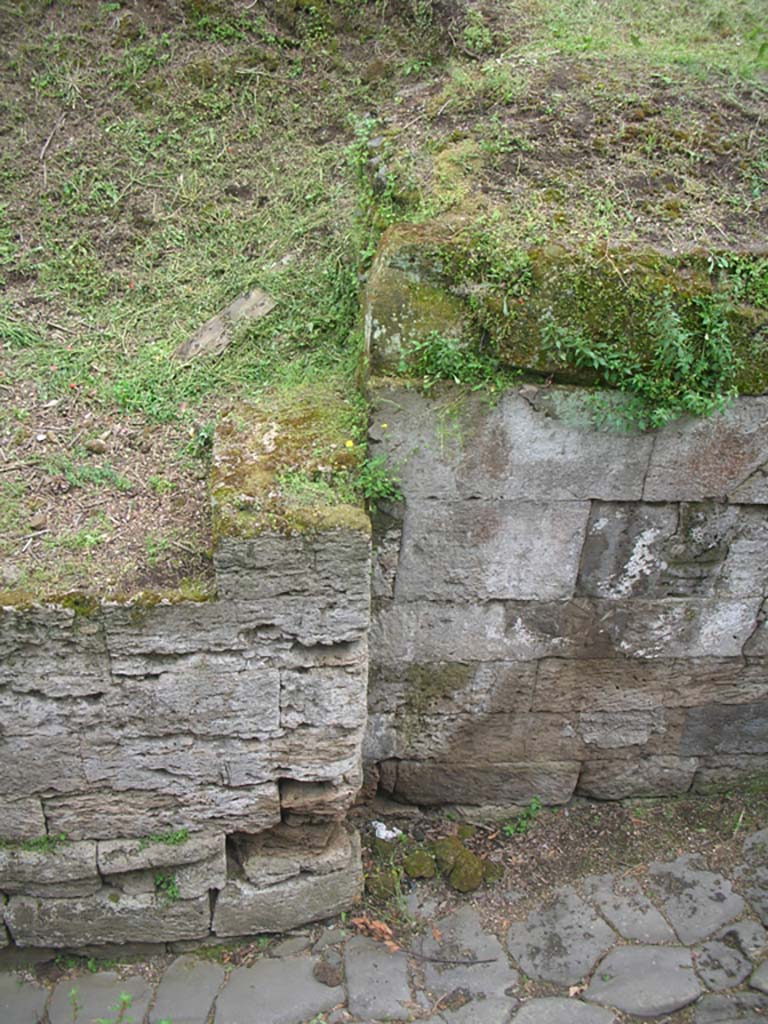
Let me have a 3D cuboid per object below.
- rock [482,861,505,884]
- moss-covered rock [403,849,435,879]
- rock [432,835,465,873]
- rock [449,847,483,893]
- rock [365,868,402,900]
[{"bbox_3d":[0.482,1.602,4.602,0.115,0.090,0.110,3,25,0],"label":"rock"},{"bbox_3d":[0.160,1.582,4.660,0.150,0.115,0.140,3,25,0],"label":"moss-covered rock"},{"bbox_3d":[0.296,1.553,4.681,0.165,0.140,0.170,3,25,0],"label":"rock"},{"bbox_3d":[0.365,1.588,4.586,0.165,0.150,0.190,3,25,0],"label":"rock"},{"bbox_3d":[-0.002,1.638,4.553,0.165,0.120,0.150,3,25,0],"label":"rock"}]

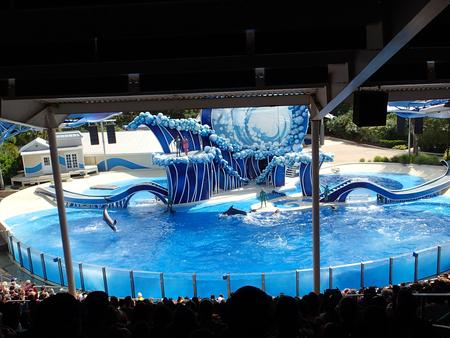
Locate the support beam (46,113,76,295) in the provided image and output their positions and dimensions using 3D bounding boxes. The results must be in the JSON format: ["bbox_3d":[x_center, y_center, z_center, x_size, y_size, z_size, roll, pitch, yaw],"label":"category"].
[{"bbox_3d":[-5.688,1.599,13.667,0.230,7.030,0.230,-3,10,0],"label":"support beam"}]

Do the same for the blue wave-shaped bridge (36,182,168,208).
[{"bbox_3d":[-11.992,2.408,38.192,13.300,2.300,2.400,-2,10,6],"label":"blue wave-shaped bridge"}]

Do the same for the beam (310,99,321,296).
[{"bbox_3d":[3.253,1.409,13.871,0.230,7.580,0.230,-3,10,0],"label":"beam"}]

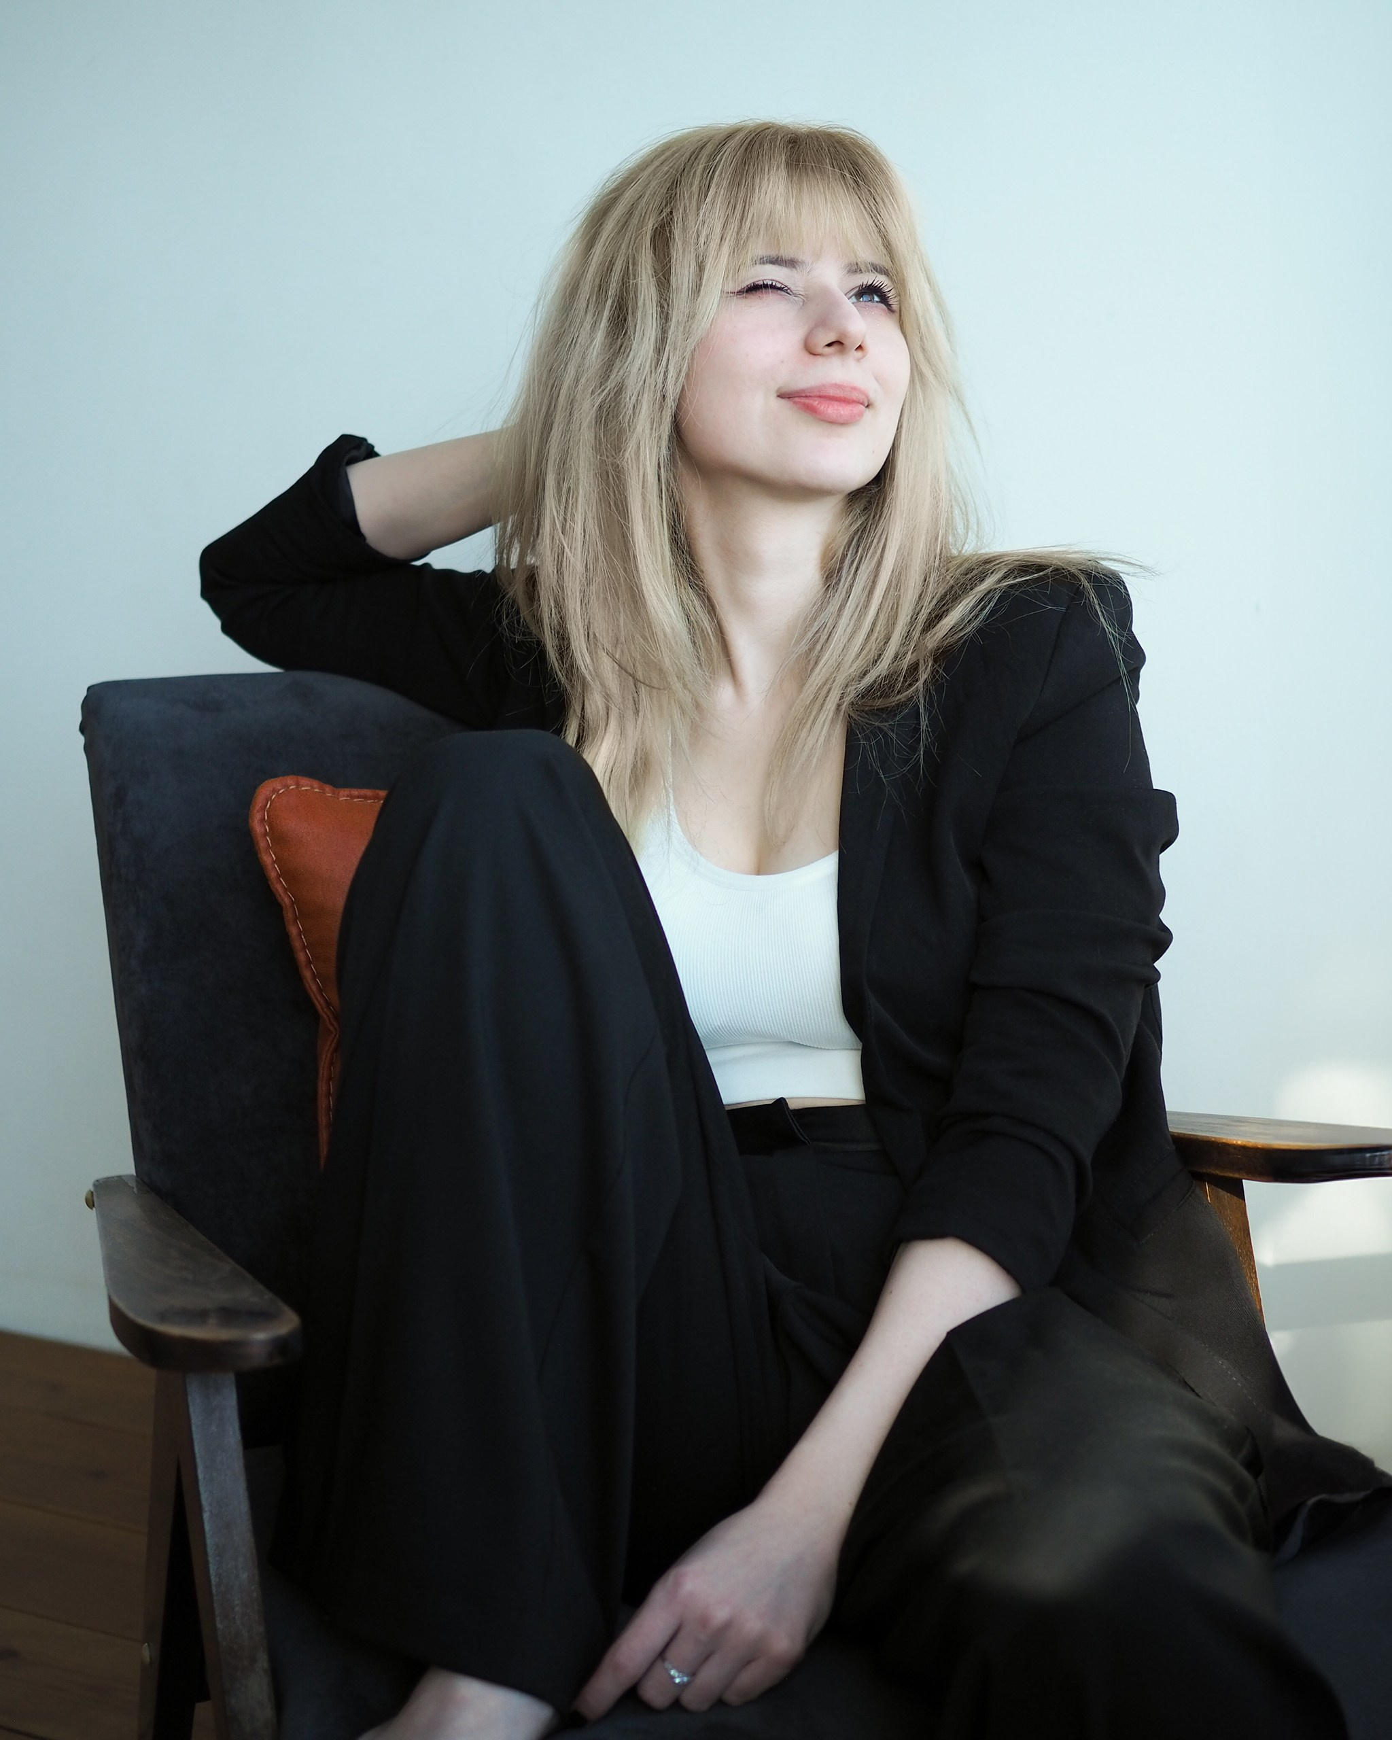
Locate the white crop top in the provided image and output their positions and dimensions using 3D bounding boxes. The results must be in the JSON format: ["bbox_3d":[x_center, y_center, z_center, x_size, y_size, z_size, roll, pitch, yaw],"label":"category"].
[{"bbox_3d":[0.050,-0.021,1.552,0.290,0.290,0.230,-1,13,-6],"label":"white crop top"}]

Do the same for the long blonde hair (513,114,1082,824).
[{"bbox_3d":[0.055,-0.255,1.541,0.320,0.400,0.280,-5,13,-21],"label":"long blonde hair"}]

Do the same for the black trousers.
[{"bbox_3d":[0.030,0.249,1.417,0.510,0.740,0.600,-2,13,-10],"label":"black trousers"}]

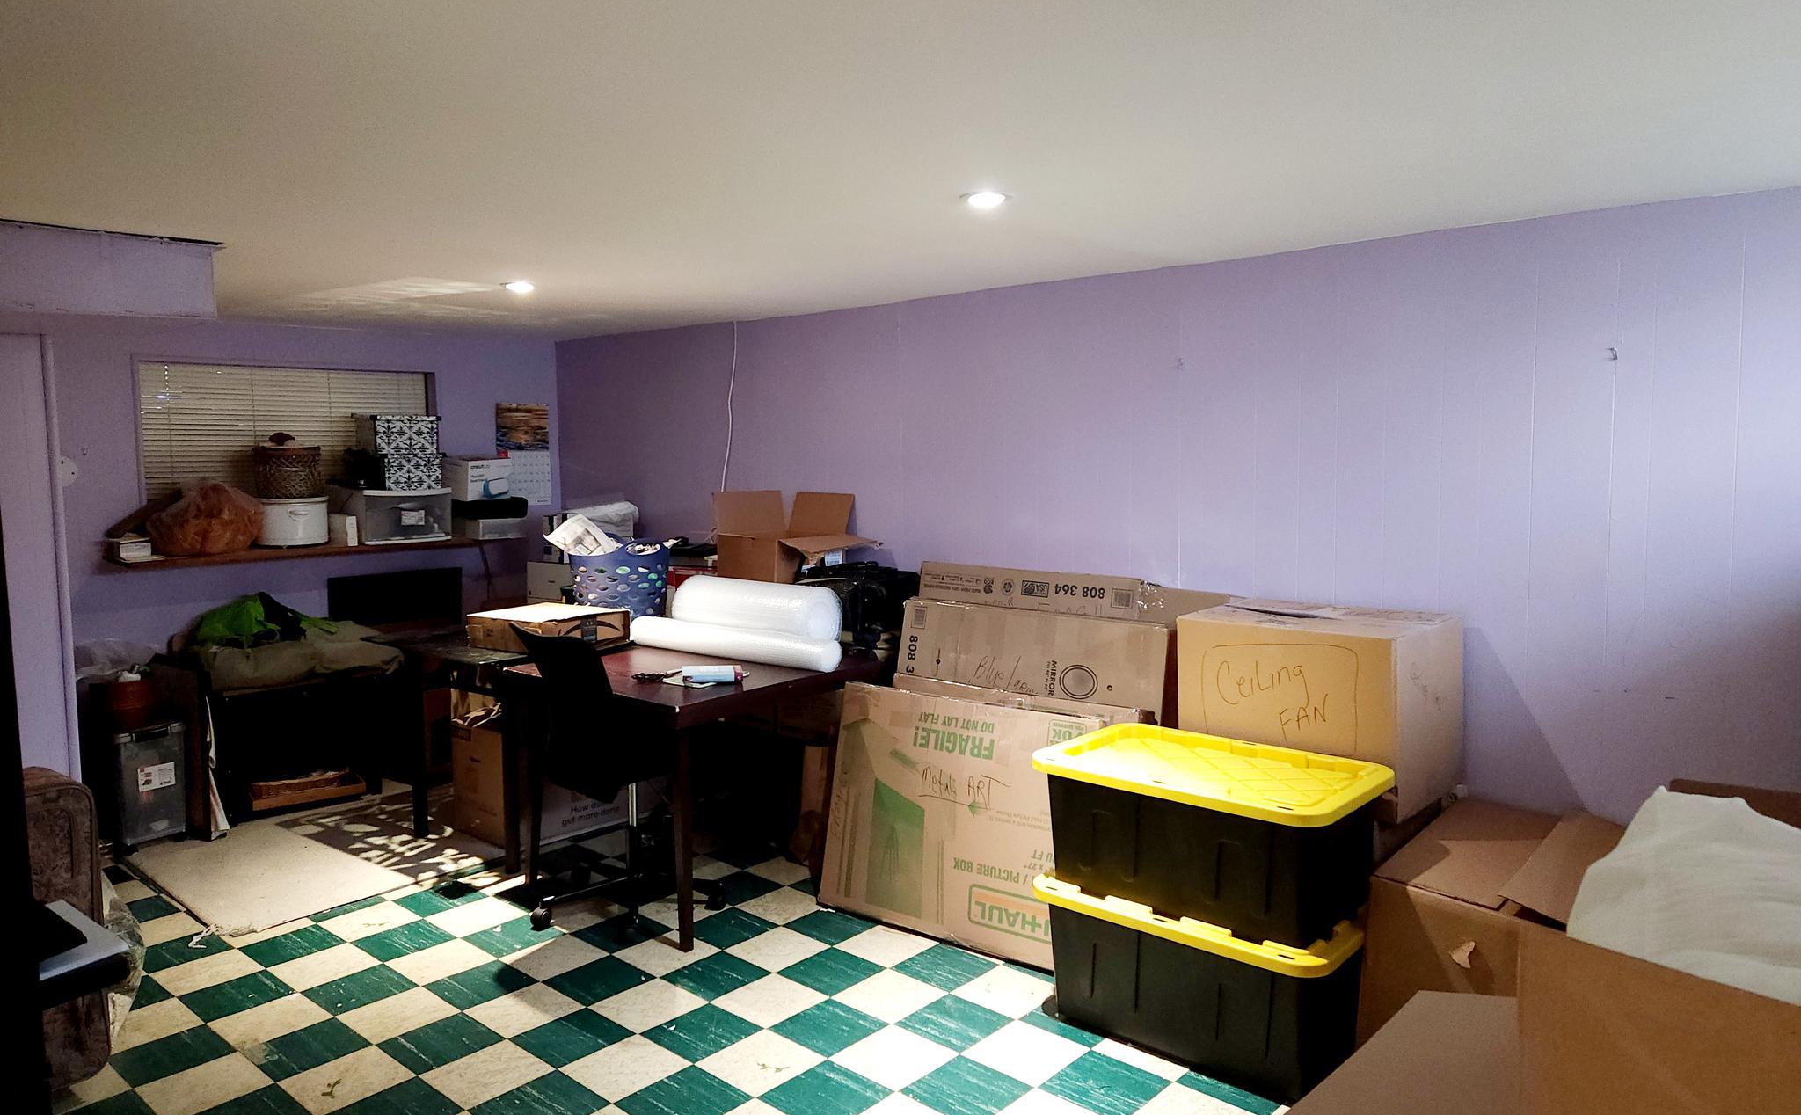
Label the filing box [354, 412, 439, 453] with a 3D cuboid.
[{"bbox_3d":[-2.287,-0.558,5.428,0.215,0.174,0.308,4,7,42],"label":"filing box"}]

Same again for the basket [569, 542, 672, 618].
[{"bbox_3d":[-1.126,0.099,4.798,0.400,0.370,0.400,-4,6,-30],"label":"basket"}]

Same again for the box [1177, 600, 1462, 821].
[{"bbox_3d":[1.133,0.390,3.269,0.617,0.456,0.430,4,8,44],"label":"box"}]

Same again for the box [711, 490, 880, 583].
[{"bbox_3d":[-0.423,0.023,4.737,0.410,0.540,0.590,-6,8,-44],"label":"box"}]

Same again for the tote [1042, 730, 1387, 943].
[{"bbox_3d":[0.793,0.695,3.075,0.780,0.352,0.515,4,7,42],"label":"tote"}]

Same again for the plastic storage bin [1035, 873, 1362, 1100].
[{"bbox_3d":[0.777,1.008,2.991,0.765,0.356,0.505,4,8,44],"label":"plastic storage bin"}]

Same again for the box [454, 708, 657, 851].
[{"bbox_3d":[-1.381,0.834,4.786,0.615,0.425,0.450,-6,8,-43],"label":"box"}]

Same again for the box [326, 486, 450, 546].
[{"bbox_3d":[-2.291,-0.193,5.380,0.355,0.225,0.390,4,7,42],"label":"box"}]

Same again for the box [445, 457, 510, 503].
[{"bbox_3d":[-2.031,-0.369,5.751,0.240,0.188,0.210,4,7,42],"label":"box"}]

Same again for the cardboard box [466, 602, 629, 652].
[{"bbox_3d":[-1.297,0.266,4.430,0.455,0.121,0.356,2,6,29],"label":"cardboard box"}]

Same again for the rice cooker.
[{"bbox_3d":[-2.585,-0.152,5.095,0.320,0.210,0.310,4,7,42],"label":"rice cooker"}]

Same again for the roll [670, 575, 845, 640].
[{"bbox_3d":[-0.543,0.193,4.456,0.615,0.200,0.200,3,7,32],"label":"roll"}]

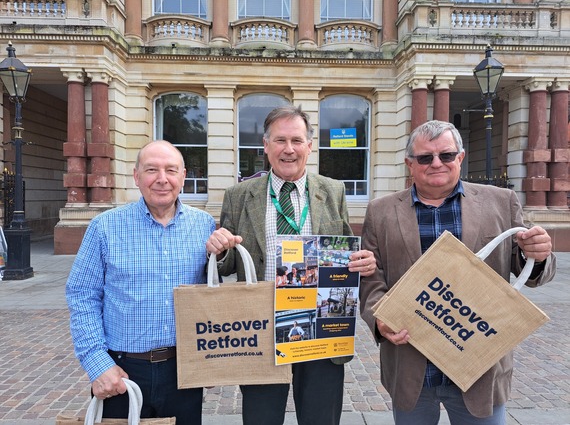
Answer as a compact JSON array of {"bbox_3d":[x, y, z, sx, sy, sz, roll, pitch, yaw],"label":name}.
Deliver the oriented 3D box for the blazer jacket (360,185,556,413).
[{"bbox_3d":[0.555,0.262,1.370,0.590,0.750,0.350,2,3,16],"label":"blazer jacket"}]

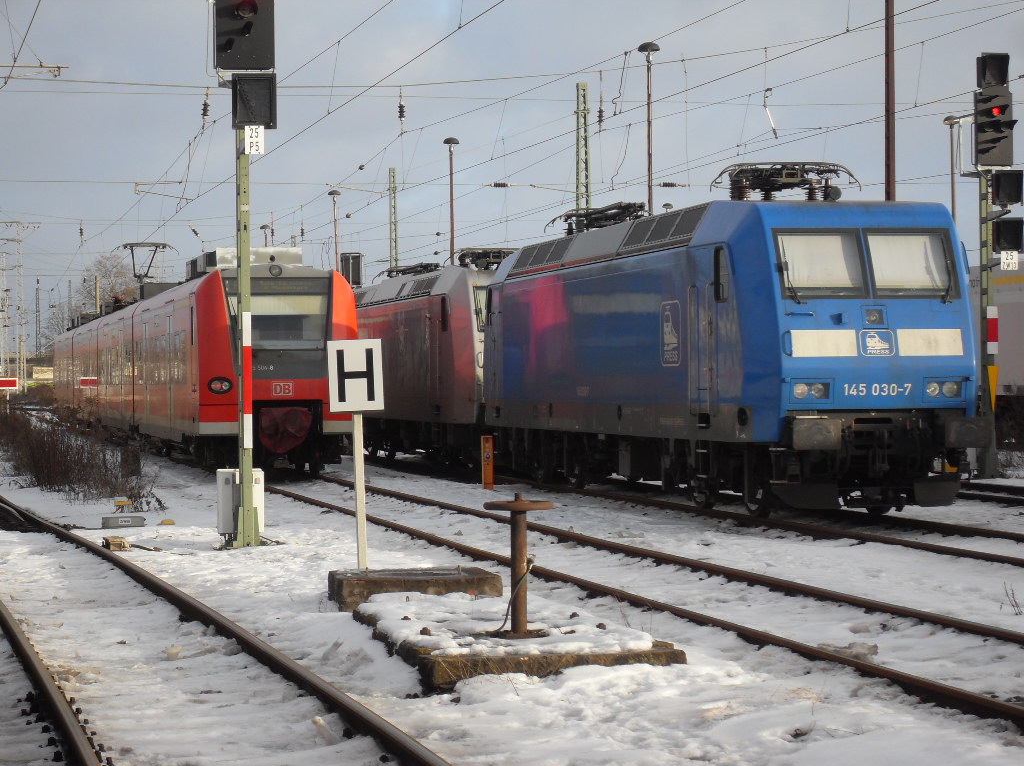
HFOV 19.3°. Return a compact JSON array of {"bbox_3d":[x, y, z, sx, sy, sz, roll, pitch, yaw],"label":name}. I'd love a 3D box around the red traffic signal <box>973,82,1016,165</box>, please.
[{"bbox_3d":[8.454,-4.463,52.700,0.640,1.360,0.480,-1,0,-11],"label":"red traffic signal"}]

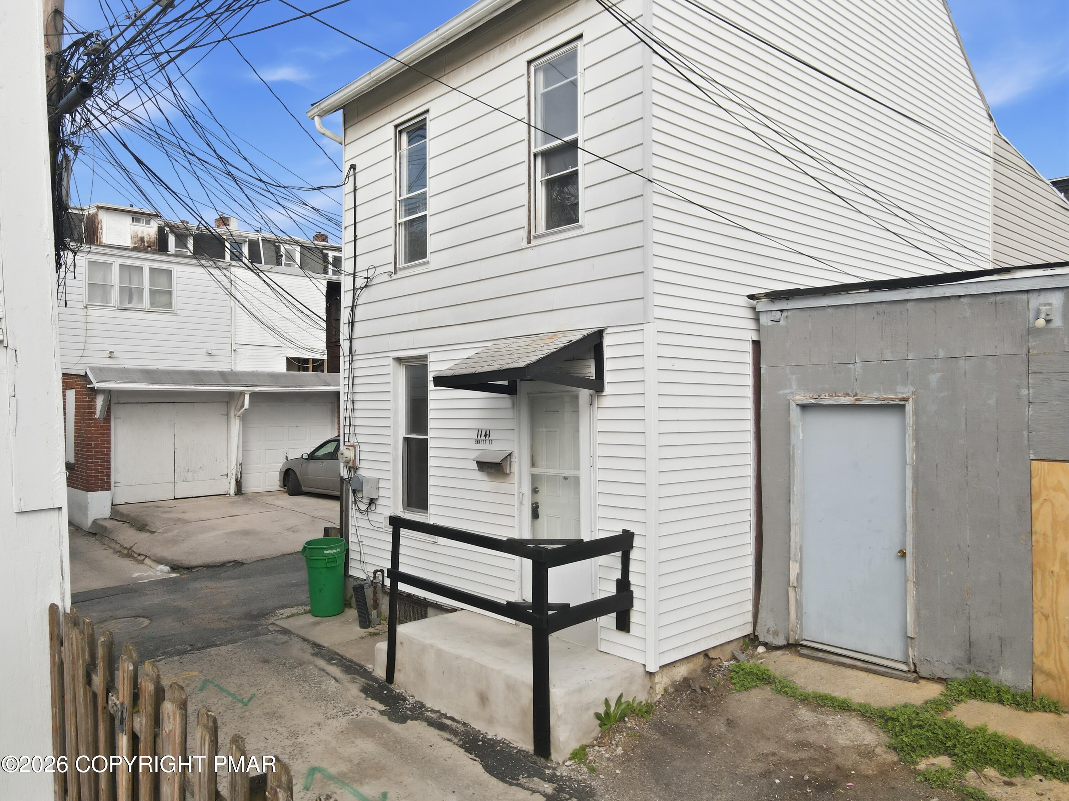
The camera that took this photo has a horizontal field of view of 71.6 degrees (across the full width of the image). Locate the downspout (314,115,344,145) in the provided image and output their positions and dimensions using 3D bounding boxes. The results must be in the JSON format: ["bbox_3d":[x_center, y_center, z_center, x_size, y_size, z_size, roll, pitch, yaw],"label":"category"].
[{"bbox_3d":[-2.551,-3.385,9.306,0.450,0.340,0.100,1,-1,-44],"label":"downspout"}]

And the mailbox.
[{"bbox_3d":[-0.404,0.590,7.050,0.160,0.220,0.410,1,-1,-44],"label":"mailbox"}]

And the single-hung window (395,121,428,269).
[{"bbox_3d":[-1.333,-2.283,8.207,0.100,1.610,0.620,1,-1,-44],"label":"single-hung window"}]

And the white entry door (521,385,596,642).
[{"bbox_3d":[0.189,0.914,6.531,0.090,2.170,0.890,1,-1,-44],"label":"white entry door"}]

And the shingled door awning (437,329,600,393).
[{"bbox_3d":[-0.155,-0.339,6.284,0.870,0.530,1.230,1,-1,-44],"label":"shingled door awning"}]

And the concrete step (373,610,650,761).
[{"bbox_3d":[-0.301,2.323,6.361,0.930,0.510,2.460,1,-1,-44],"label":"concrete step"}]

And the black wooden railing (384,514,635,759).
[{"bbox_3d":[-0.266,1.797,6.294,0.980,1.540,2.140,1,-1,-44],"label":"black wooden railing"}]

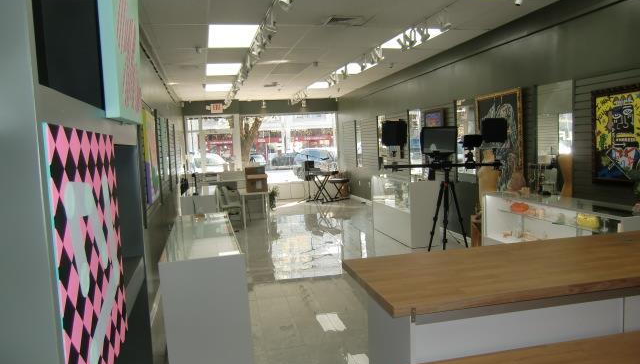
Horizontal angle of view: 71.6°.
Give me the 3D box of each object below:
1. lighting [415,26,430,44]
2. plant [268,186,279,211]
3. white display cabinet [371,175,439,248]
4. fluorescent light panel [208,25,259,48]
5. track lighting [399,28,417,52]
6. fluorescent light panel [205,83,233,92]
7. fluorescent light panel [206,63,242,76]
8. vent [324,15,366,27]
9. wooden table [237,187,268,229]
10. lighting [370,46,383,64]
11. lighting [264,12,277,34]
[{"bbox_3d":[1.217,-1.746,5.270,0.170,0.220,0.140,-4,5,-15],"label":"lighting"},{"bbox_3d":[-1.208,0.401,11.223,0.300,0.620,0.300,-4,5,-15],"label":"plant"},{"bbox_3d":[1.395,0.433,7.386,0.470,0.970,1.700,-3,5,-12],"label":"white display cabinet"},{"bbox_3d":[-1.149,-1.902,5.809,0.610,0.050,1.220,-4,5,-15],"label":"fluorescent light panel"},{"bbox_3d":[1.108,-1.792,5.620,0.180,0.270,0.150,-4,5,-15],"label":"track lighting"},{"bbox_3d":[-2.402,-2.239,10.500,0.610,0.050,1.220,-4,5,-15],"label":"fluorescent light panel"},{"bbox_3d":[-1.741,-2.033,7.999,0.600,0.060,1.200,-4,5,-14],"label":"fluorescent light panel"},{"bbox_3d":[0.310,-1.853,5.114,0.490,0.060,0.450,-4,5,-14],"label":"vent"},{"bbox_3d":[-1.480,0.571,9.741,0.580,0.720,1.200,-4,5,-14],"label":"wooden table"},{"bbox_3d":[0.819,-1.839,6.522,0.180,0.250,0.140,-3,5,-4],"label":"lighting"},{"bbox_3d":[-0.482,-1.601,4.417,0.160,0.240,0.130,-3,5,-4],"label":"lighting"}]

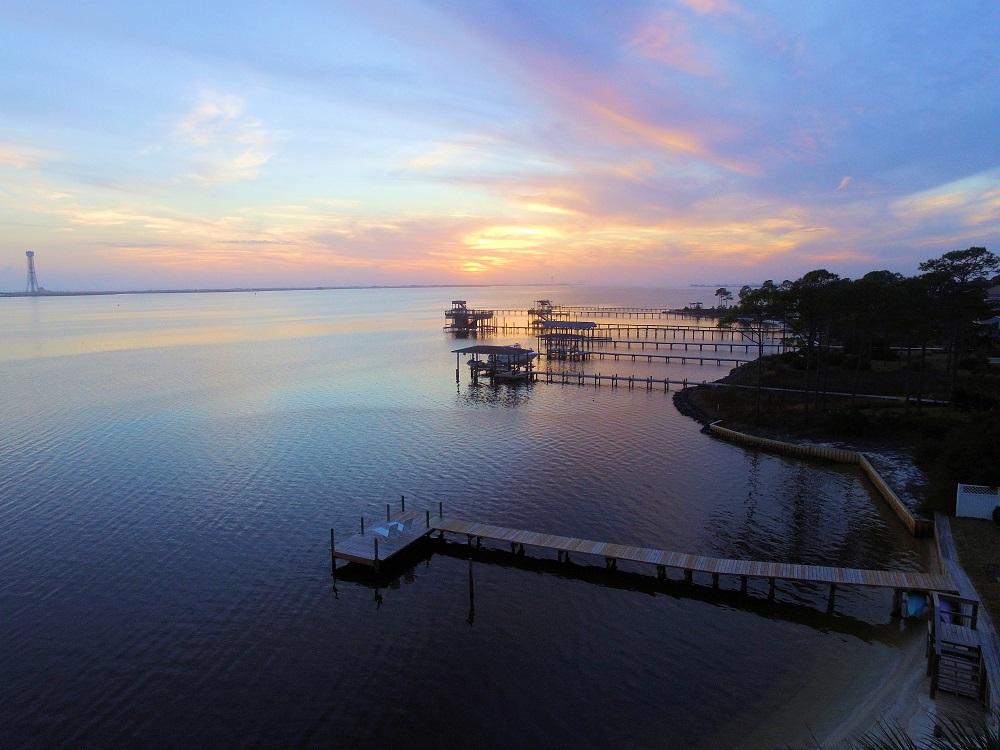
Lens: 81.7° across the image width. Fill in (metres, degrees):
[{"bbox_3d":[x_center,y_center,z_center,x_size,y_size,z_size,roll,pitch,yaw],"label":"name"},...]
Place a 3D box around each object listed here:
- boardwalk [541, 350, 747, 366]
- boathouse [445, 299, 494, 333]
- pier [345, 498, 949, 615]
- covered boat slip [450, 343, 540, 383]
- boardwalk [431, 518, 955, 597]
[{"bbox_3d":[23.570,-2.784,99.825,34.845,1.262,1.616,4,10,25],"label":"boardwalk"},{"bbox_3d":[-8.458,-16.717,166.043,12.625,8.787,8.080,2,9,12],"label":"boathouse"},{"bbox_3d":[5.031,8.561,25.708,25.810,1.464,5.555,3,9,21],"label":"pier"},{"bbox_3d":[-0.850,-1.484,82.748,11.000,5.000,5.100,4,10,24],"label":"covered boat slip"},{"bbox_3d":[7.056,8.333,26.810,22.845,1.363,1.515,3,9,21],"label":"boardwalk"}]

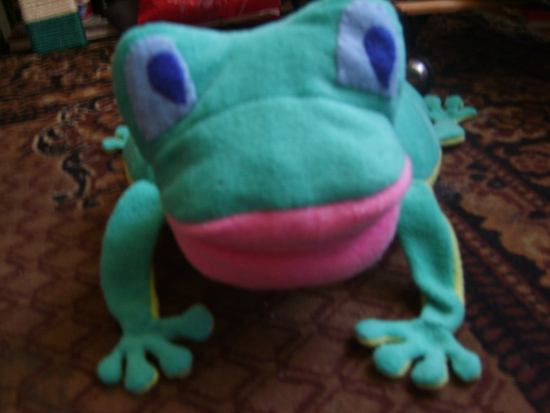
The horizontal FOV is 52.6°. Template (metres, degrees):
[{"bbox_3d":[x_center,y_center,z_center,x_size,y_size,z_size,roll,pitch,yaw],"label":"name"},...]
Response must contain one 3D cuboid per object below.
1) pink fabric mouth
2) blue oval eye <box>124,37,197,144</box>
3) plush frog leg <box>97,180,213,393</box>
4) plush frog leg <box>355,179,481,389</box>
[{"bbox_3d":[0.011,0.012,0.405,0.172,0.062,0.075,-11,21,3],"label":"pink fabric mouth"},{"bbox_3d":[-0.082,-0.086,0.400,0.048,0.075,0.020,-12,7,15],"label":"blue oval eye"},{"bbox_3d":[-0.097,0.055,0.434,0.088,0.126,0.115,-3,33,0],"label":"plush frog leg"},{"bbox_3d":[0.110,0.050,0.427,0.092,0.126,0.115,-1,33,3],"label":"plush frog leg"}]

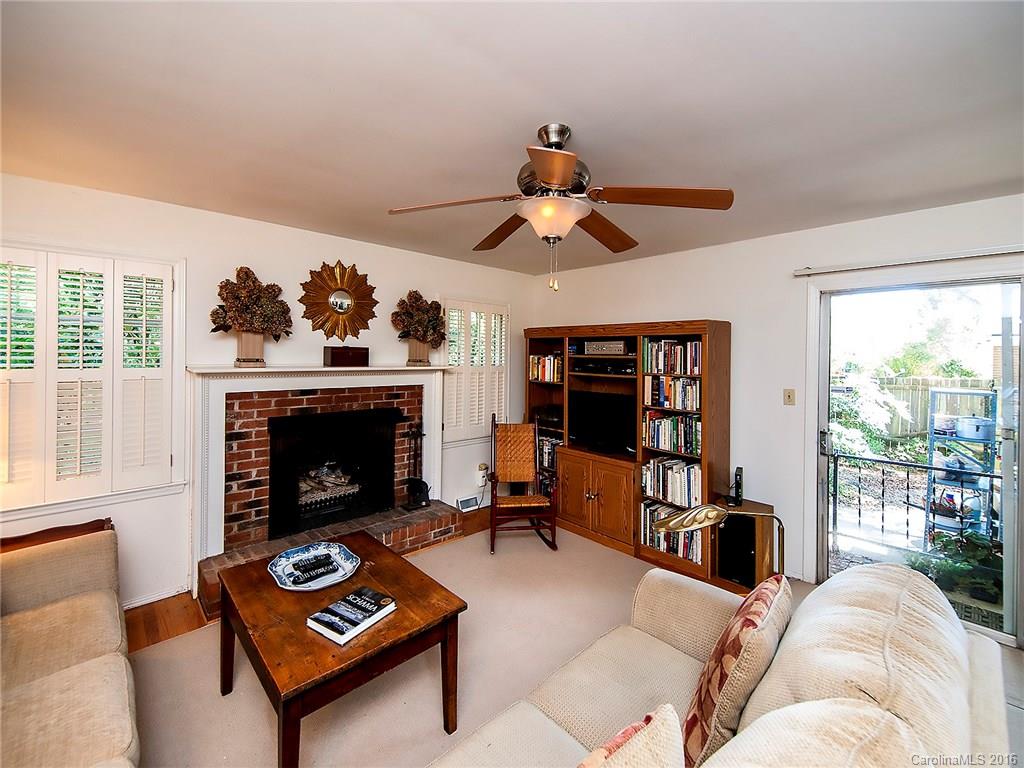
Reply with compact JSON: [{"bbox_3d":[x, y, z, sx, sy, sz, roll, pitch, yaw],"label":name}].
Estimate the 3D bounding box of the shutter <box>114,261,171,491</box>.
[{"bbox_3d":[-2.231,-0.054,2.508,0.266,1.356,0.035,-2,3,-43],"label":"shutter"}]

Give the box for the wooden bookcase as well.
[{"bbox_3d":[0.926,0.382,3.667,0.540,1.805,1.930,-2,3,-43],"label":"wooden bookcase"}]

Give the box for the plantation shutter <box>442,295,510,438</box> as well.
[{"bbox_3d":[-0.347,-0.139,4.239,0.835,1.378,0.050,-2,3,-43],"label":"plantation shutter"}]

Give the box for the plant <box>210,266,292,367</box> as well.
[{"bbox_3d":[-1.716,-0.442,2.758,0.455,0.661,0.330,-2,3,-43],"label":"plant"}]

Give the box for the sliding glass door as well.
[{"bbox_3d":[2.394,0.387,2.503,0.080,1.980,0.880,-2,3,-43],"label":"sliding glass door"}]

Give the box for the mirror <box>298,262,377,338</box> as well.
[{"bbox_3d":[-1.352,-0.657,3.281,0.622,0.640,0.050,-2,3,-43],"label":"mirror"}]

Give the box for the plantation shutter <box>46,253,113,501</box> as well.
[{"bbox_3d":[-2.425,-0.041,2.330,0.261,1.354,0.035,-2,3,-43],"label":"plantation shutter"}]

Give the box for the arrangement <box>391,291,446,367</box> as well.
[{"bbox_3d":[-0.807,-0.478,3.595,0.480,0.652,0.330,-2,3,-43],"label":"arrangement"}]

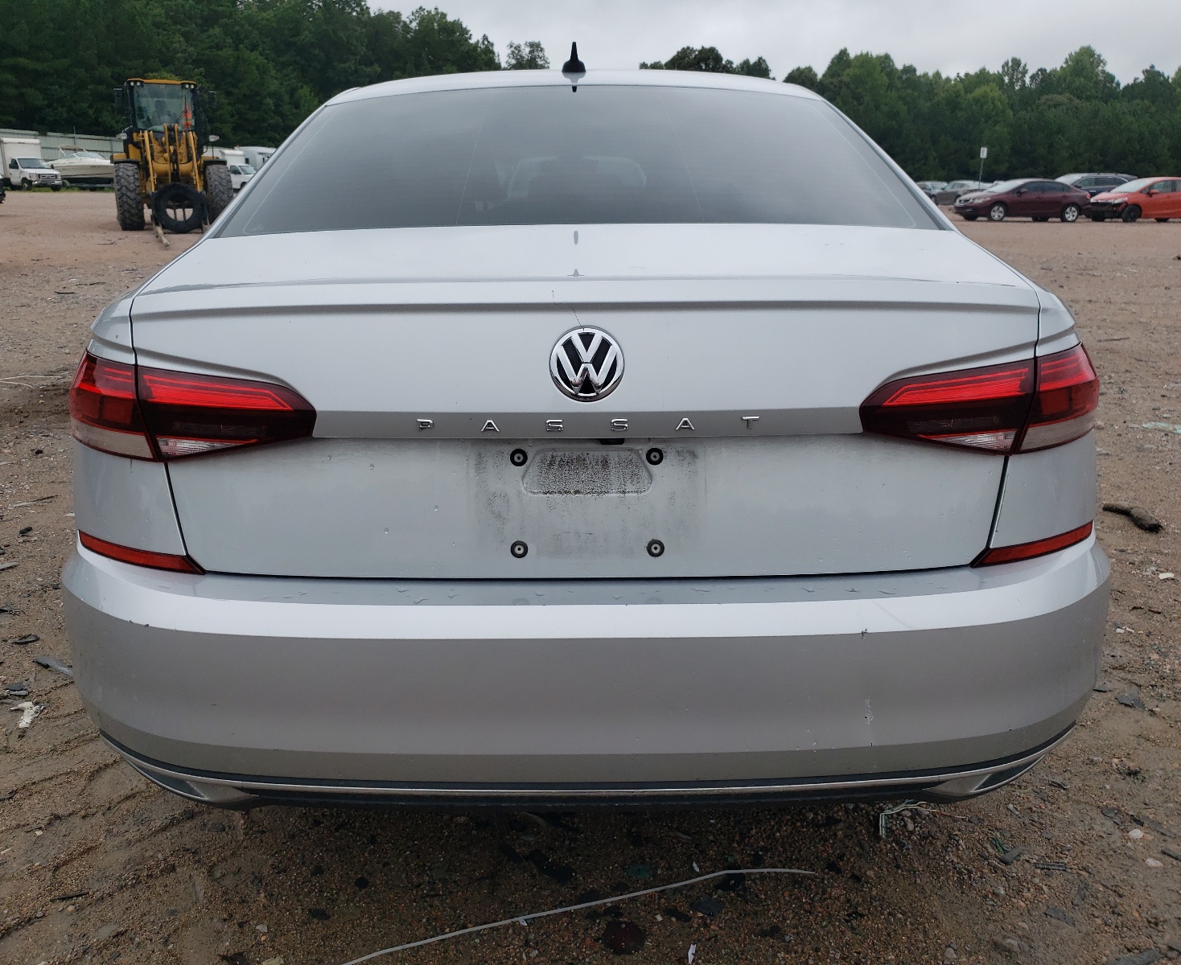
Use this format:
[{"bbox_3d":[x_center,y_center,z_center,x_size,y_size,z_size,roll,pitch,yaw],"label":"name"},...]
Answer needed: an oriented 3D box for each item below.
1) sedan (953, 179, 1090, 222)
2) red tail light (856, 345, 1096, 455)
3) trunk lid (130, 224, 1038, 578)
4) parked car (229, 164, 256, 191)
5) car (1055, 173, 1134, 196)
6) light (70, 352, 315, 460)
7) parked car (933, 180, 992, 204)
[{"bbox_3d":[14.840,-9.724,33.312,4.540,1.435,1.760,-3,17,-10],"label":"sedan"},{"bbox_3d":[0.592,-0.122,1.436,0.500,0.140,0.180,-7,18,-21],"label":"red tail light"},{"bbox_3d":[-0.005,-0.150,1.423,1.240,0.440,0.480,0,17,-1],"label":"trunk lid"},{"bbox_3d":[-24.832,-21.868,69.500,5.400,2.050,2.000,4,17,12],"label":"parked car"},{"bbox_3d":[22.500,-13.185,44.070,4.750,1.730,1.870,-3,17,-10],"label":"car"},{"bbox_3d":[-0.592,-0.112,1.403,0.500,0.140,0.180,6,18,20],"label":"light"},{"bbox_3d":[21.311,-16.656,55.600,1.850,1.450,4.800,-3,17,-11],"label":"parked car"}]

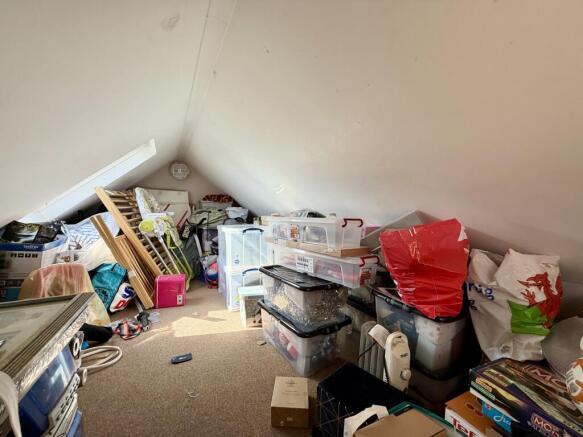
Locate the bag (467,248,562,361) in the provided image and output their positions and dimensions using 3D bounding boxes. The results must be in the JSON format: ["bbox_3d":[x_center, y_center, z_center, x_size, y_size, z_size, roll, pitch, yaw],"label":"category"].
[{"bbox_3d":[0.984,0.370,1.081,0.340,0.450,0.190,0,3,-10],"label":"bag"}]

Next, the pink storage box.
[{"bbox_3d":[-1.244,0.751,2.468,0.270,0.285,0.190,-1,3,-19],"label":"pink storage box"}]

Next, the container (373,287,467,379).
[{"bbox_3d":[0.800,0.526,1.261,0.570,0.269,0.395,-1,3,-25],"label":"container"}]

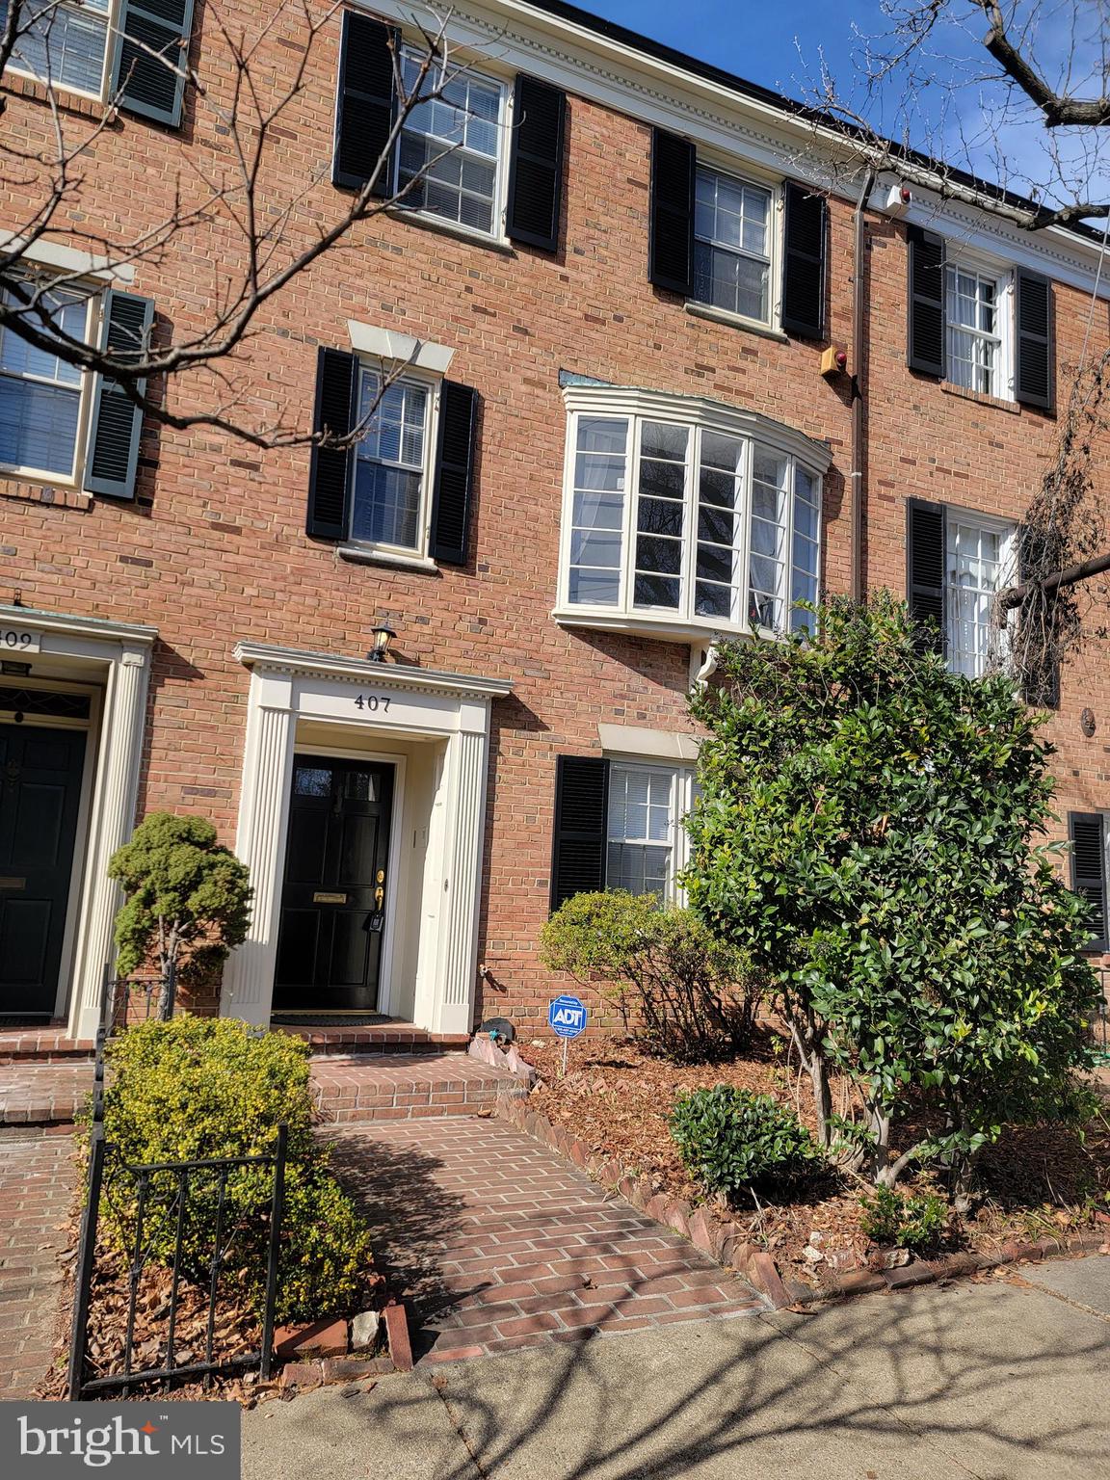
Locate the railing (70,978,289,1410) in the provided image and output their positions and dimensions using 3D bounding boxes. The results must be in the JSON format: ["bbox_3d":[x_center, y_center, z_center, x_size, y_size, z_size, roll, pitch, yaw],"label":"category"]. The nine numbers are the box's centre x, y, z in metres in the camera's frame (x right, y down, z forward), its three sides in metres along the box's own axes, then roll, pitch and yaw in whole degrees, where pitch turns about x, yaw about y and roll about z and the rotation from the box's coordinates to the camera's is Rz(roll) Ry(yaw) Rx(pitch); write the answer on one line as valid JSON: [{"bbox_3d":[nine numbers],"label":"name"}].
[{"bbox_3d":[-1.686,1.537,4.312,0.515,0.820,3.280,7,-9,-23],"label":"railing"}]

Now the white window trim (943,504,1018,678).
[{"bbox_3d":[4.069,-1.341,9.865,0.937,1.732,0.140,7,-9,-23],"label":"white window trim"}]

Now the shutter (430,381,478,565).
[{"bbox_3d":[-0.778,-2.088,7.976,0.290,1.431,0.040,7,-9,-23],"label":"shutter"}]

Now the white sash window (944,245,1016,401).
[{"bbox_3d":[4.212,-4.136,10.254,0.951,1.477,0.140,7,-9,-23],"label":"white sash window"}]

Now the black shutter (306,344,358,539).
[{"bbox_3d":[-1.644,-2.193,7.599,0.291,1.448,0.040,7,-9,-23],"label":"black shutter"}]

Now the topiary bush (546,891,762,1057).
[{"bbox_3d":[0.743,1.736,7.578,1.939,1.225,1.100,7,-9,-23],"label":"topiary bush"}]

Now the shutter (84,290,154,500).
[{"bbox_3d":[-2.863,-2.279,6.740,0.310,1.401,0.050,7,-9,-23],"label":"shutter"}]

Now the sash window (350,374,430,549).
[{"bbox_3d":[-1.249,-2.153,7.899,0.610,1.381,0.110,7,-9,-23],"label":"sash window"}]

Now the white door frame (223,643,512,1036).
[{"bbox_3d":[-1.419,0.770,7.470,2.050,2.645,0.570,7,-9,-23],"label":"white door frame"}]

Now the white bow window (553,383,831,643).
[{"bbox_3d":[1.325,-1.787,8.685,2.737,1.992,0.488,7,-9,-23],"label":"white bow window"}]

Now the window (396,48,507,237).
[{"bbox_3d":[-0.815,-4.650,8.049,0.944,1.491,0.140,7,-9,-23],"label":"window"}]

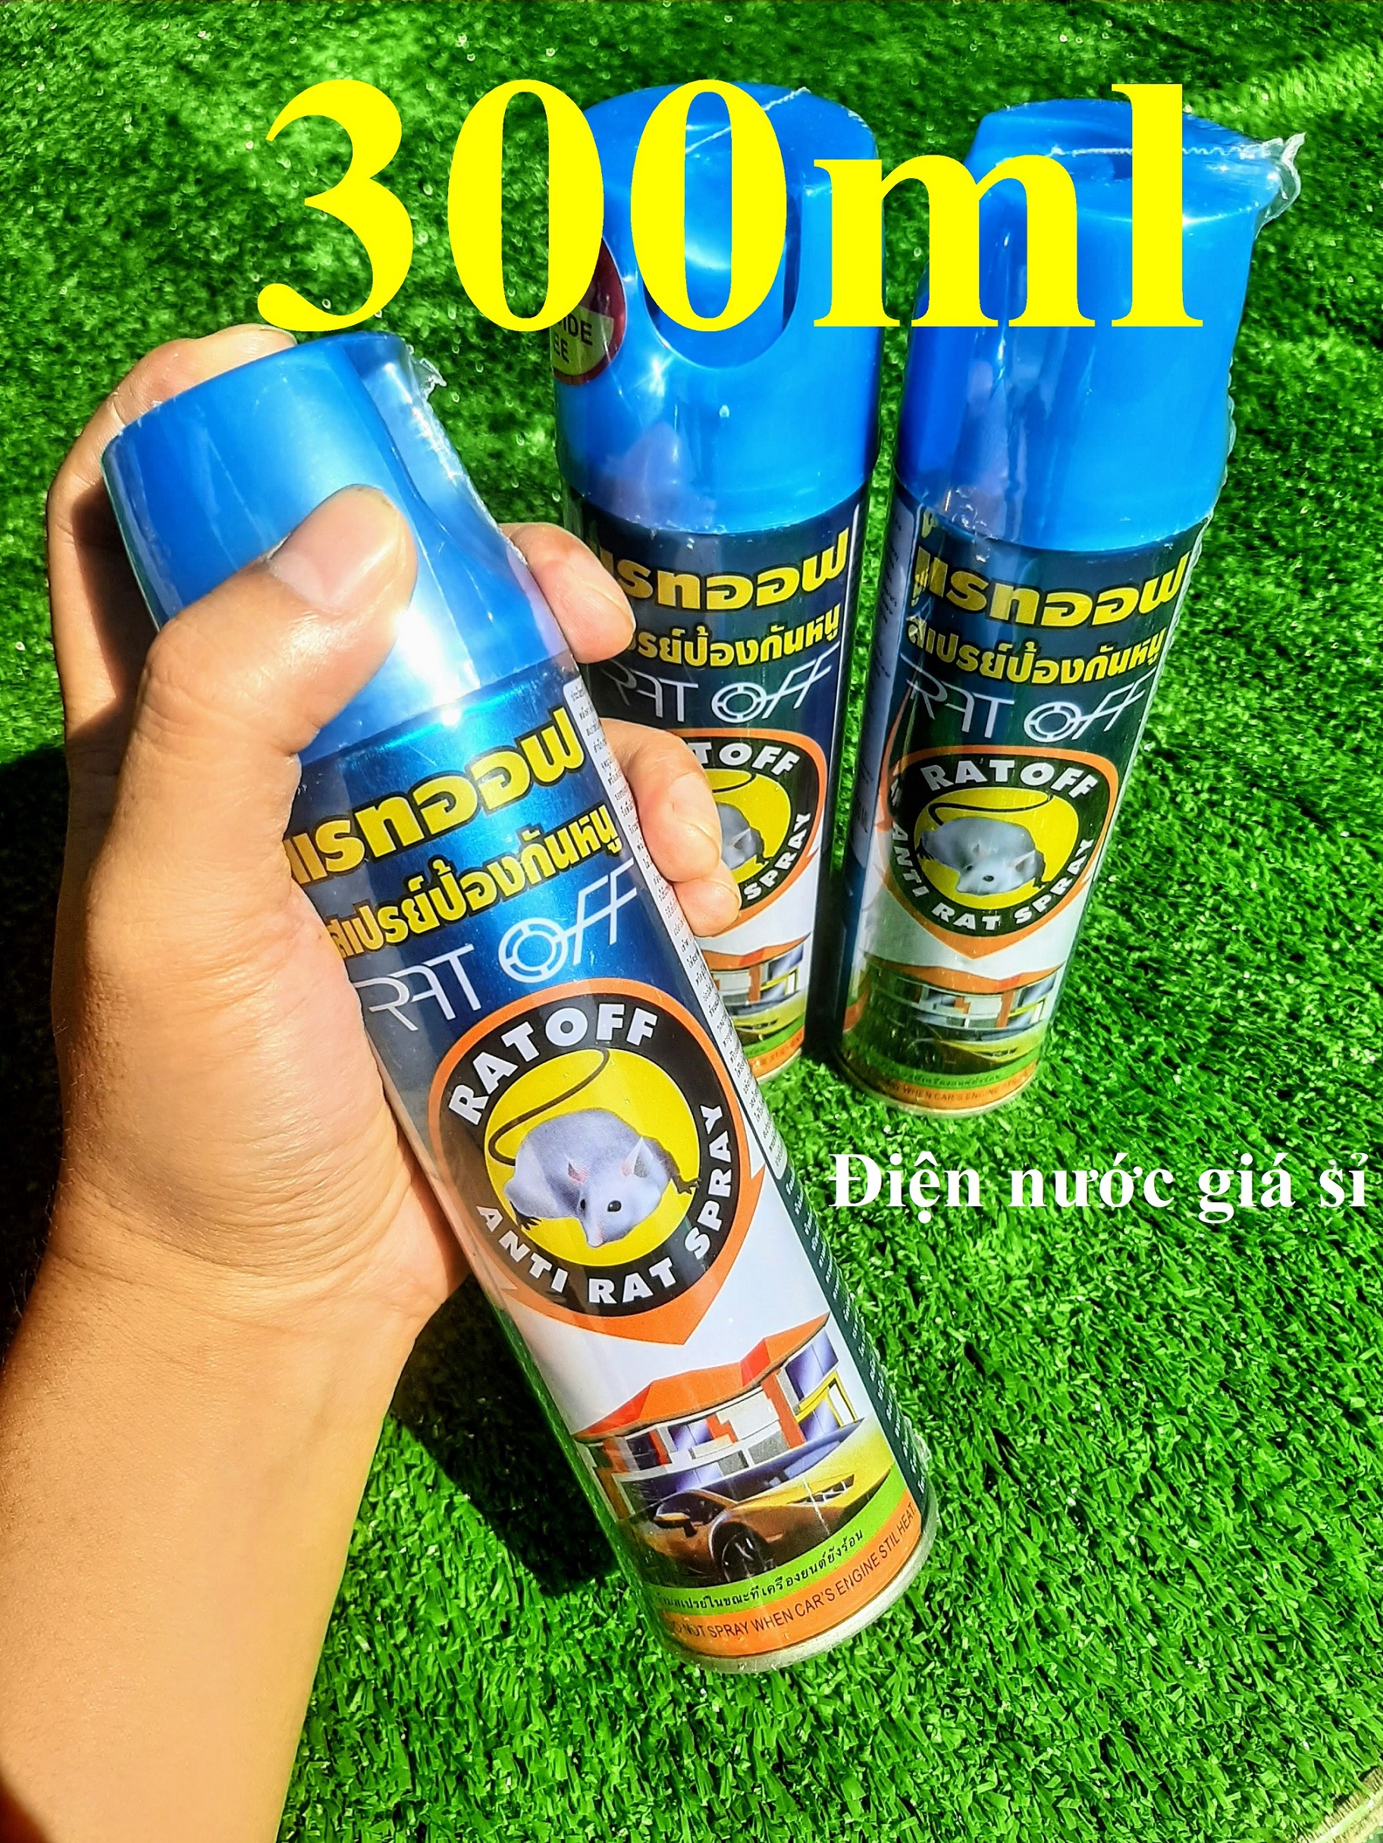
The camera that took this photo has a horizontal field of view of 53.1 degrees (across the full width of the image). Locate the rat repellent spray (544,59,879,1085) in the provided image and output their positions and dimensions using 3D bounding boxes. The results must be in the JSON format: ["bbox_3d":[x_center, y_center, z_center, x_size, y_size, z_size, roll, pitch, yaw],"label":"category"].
[{"bbox_3d":[0.005,-0.045,0.282,0.053,0.212,0.053,0,50,0],"label":"rat repellent spray"}]

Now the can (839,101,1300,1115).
[{"bbox_3d":[0.063,-0.040,0.280,0.053,0.212,0.053,5,49,5],"label":"can"}]

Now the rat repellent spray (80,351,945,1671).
[{"bbox_3d":[-0.022,0.020,0.225,0.053,0.212,0.053,-21,15,6],"label":"rat repellent spray"}]

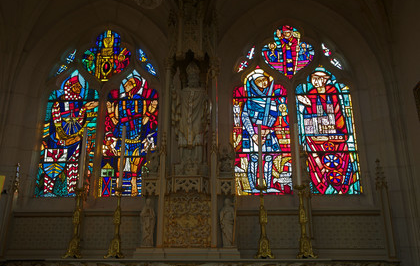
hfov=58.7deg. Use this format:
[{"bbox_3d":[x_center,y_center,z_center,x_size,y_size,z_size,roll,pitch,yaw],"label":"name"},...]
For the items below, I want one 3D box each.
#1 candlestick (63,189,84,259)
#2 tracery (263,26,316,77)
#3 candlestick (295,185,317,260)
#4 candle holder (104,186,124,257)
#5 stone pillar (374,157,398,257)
[{"bbox_3d":[-1.363,0.906,3.788,0.180,0.693,0.180,-1,-17,3],"label":"candlestick"},{"bbox_3d":[1.077,-1.135,5.165,0.700,0.784,0.050,-1,-17,3],"label":"tracery"},{"bbox_3d":[0.928,0.864,3.661,0.180,0.691,0.180,-1,-17,3],"label":"candlestick"},{"bbox_3d":[-0.940,0.896,3.766,0.180,0.697,0.180,-1,-17,3],"label":"candle holder"},{"bbox_3d":[1.871,0.797,3.991,0.110,1.051,0.120,-1,-17,3],"label":"stone pillar"}]

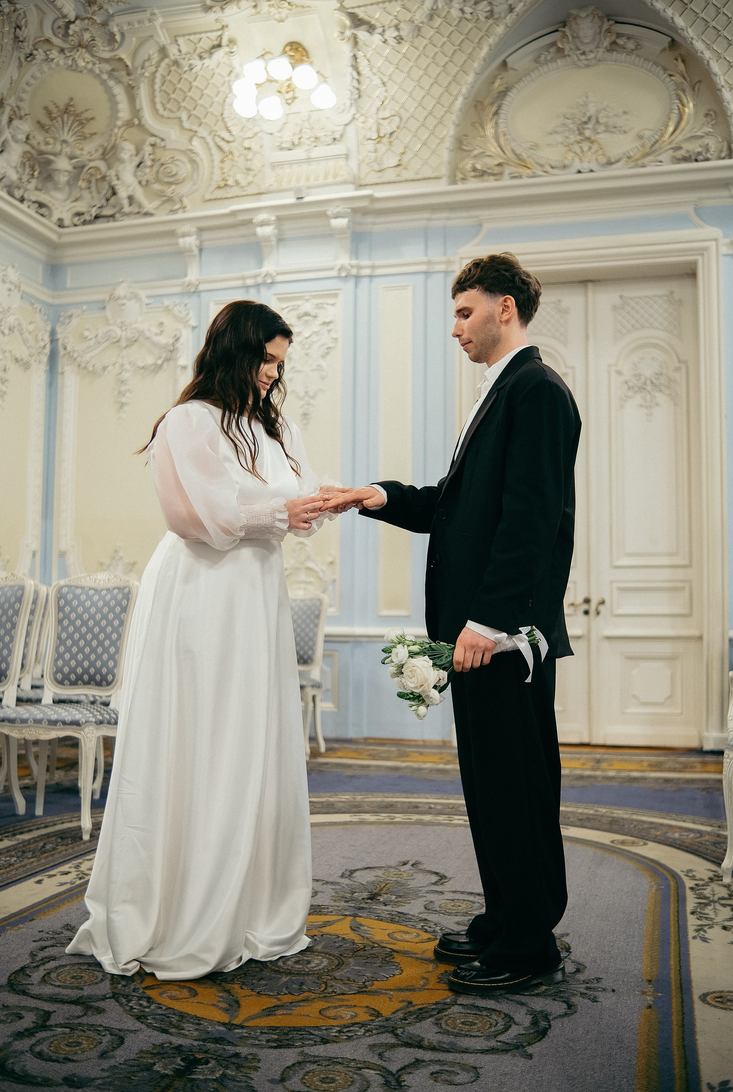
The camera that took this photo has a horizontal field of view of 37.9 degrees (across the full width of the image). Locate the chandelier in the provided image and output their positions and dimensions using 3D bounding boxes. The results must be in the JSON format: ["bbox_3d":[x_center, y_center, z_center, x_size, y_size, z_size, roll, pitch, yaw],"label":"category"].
[{"bbox_3d":[-0.579,-3.418,7.607,0.730,0.600,0.730,1,-4,0],"label":"chandelier"}]

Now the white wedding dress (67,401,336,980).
[{"bbox_3d":[-0.428,0.327,2.813,0.630,1.440,0.600,-3,-5,38],"label":"white wedding dress"}]

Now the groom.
[{"bbox_3d":[0.212,0.147,2.707,0.670,1.795,0.530,1,-4,-10],"label":"groom"}]

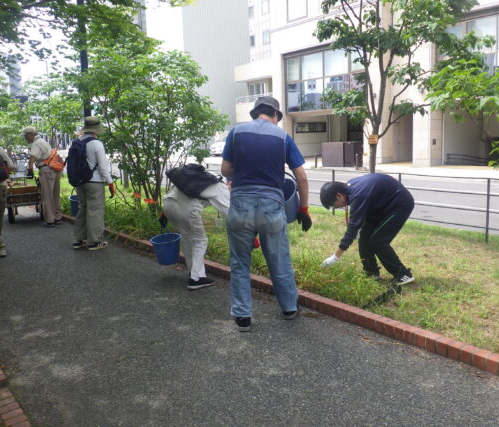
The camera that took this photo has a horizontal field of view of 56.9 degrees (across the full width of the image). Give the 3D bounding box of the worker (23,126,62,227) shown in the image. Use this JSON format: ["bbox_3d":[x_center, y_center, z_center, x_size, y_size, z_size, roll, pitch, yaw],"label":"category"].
[{"bbox_3d":[-3.463,-0.621,7.720,0.520,1.650,0.460,3,9,21],"label":"worker"}]

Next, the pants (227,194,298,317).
[{"bbox_3d":[0.105,0.312,3.460,0.480,0.900,0.340,0,9,5],"label":"pants"}]

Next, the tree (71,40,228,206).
[{"bbox_3d":[-1.574,-1.329,7.280,2.250,2.700,2.100,7,11,39],"label":"tree"}]

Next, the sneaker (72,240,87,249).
[{"bbox_3d":[-2.250,0.386,6.268,0.105,0.110,0.280,7,12,40],"label":"sneaker"}]

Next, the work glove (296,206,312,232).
[{"bbox_3d":[0.419,0.049,3.540,0.100,0.195,0.090,0,9,3],"label":"work glove"}]

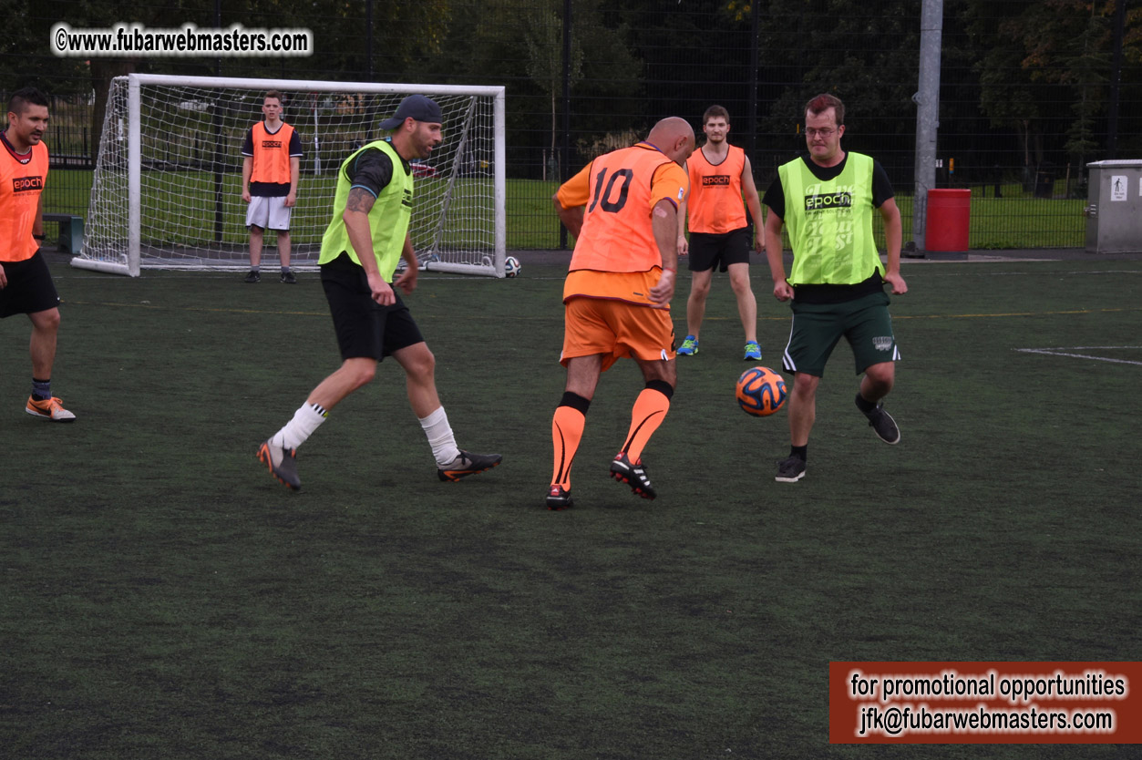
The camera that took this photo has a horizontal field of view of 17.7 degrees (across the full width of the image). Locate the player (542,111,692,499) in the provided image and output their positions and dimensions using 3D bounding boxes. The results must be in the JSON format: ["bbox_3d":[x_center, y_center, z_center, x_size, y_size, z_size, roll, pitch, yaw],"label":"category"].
[{"bbox_3d":[0.208,-0.283,15.550,0.600,1.640,0.750,4,6,37],"label":"player"}]

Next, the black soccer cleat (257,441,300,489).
[{"bbox_3d":[-1.259,0.367,15.850,0.280,0.115,0.100,51,15,30],"label":"black soccer cleat"}]

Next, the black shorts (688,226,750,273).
[{"bbox_3d":[1.012,-0.903,25.050,0.430,0.340,0.280,1,5,2],"label":"black shorts"}]

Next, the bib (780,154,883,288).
[{"bbox_3d":[1.172,-0.726,16.600,0.470,0.620,0.310,1,5,6],"label":"bib"}]

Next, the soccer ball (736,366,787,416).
[{"bbox_3d":[0.829,0.053,15.980,0.220,0.220,0.220,1,4,0],"label":"soccer ball"}]

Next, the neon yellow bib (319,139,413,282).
[{"bbox_3d":[-0.903,-0.749,16.200,0.340,0.620,0.450,13,7,15],"label":"neon yellow bib"}]

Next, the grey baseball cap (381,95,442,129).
[{"bbox_3d":[-0.696,-1.169,16.050,0.275,0.150,0.185,1,4,5],"label":"grey baseball cap"}]

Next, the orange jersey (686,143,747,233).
[{"bbox_3d":[0.996,-1.307,25.050,0.430,0.620,0.270,1,5,1],"label":"orange jersey"}]

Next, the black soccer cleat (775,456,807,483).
[{"bbox_3d":[0.972,0.391,16.200,0.105,0.110,0.290,1,7,11],"label":"black soccer cleat"}]

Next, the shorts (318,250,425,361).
[{"bbox_3d":[-0.860,-0.319,16.000,0.455,0.475,0.400,1,4,3],"label":"shorts"}]

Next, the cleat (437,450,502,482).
[{"bbox_3d":[-0.441,0.377,16.100,0.290,0.110,0.100,-15,3,0],"label":"cleat"}]

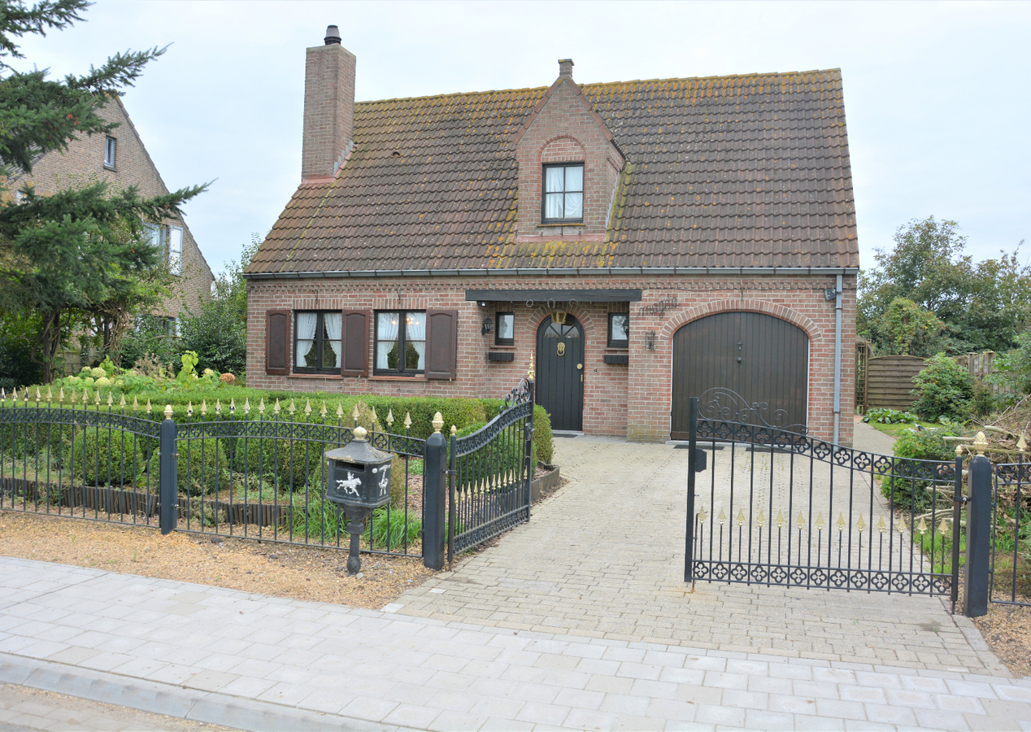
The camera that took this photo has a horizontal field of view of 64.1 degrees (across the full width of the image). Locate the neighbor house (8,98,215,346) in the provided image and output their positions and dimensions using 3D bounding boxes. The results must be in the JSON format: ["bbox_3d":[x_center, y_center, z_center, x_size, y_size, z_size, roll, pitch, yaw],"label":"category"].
[{"bbox_3d":[-16.103,-3.612,24.439,9.500,8.700,9.600,1,1,16],"label":"neighbor house"}]

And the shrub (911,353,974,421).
[{"bbox_3d":[10.360,0.510,20.000,1.550,1.630,1.500,1,1,16],"label":"shrub"}]

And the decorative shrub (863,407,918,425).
[{"bbox_3d":[8.570,1.130,18.850,1.250,0.360,0.850,1,1,16],"label":"decorative shrub"}]

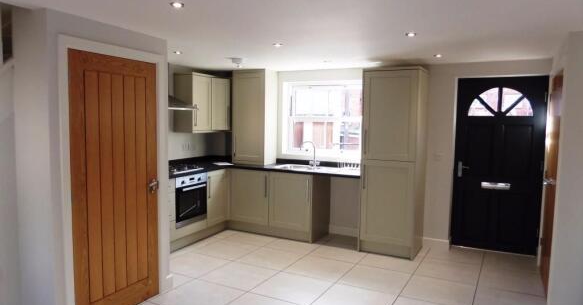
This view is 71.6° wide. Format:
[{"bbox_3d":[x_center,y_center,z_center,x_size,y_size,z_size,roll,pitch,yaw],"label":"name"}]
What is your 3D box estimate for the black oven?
[{"bbox_3d":[-1.439,0.559,5.020,0.560,0.597,0.593,3,5,27],"label":"black oven"}]

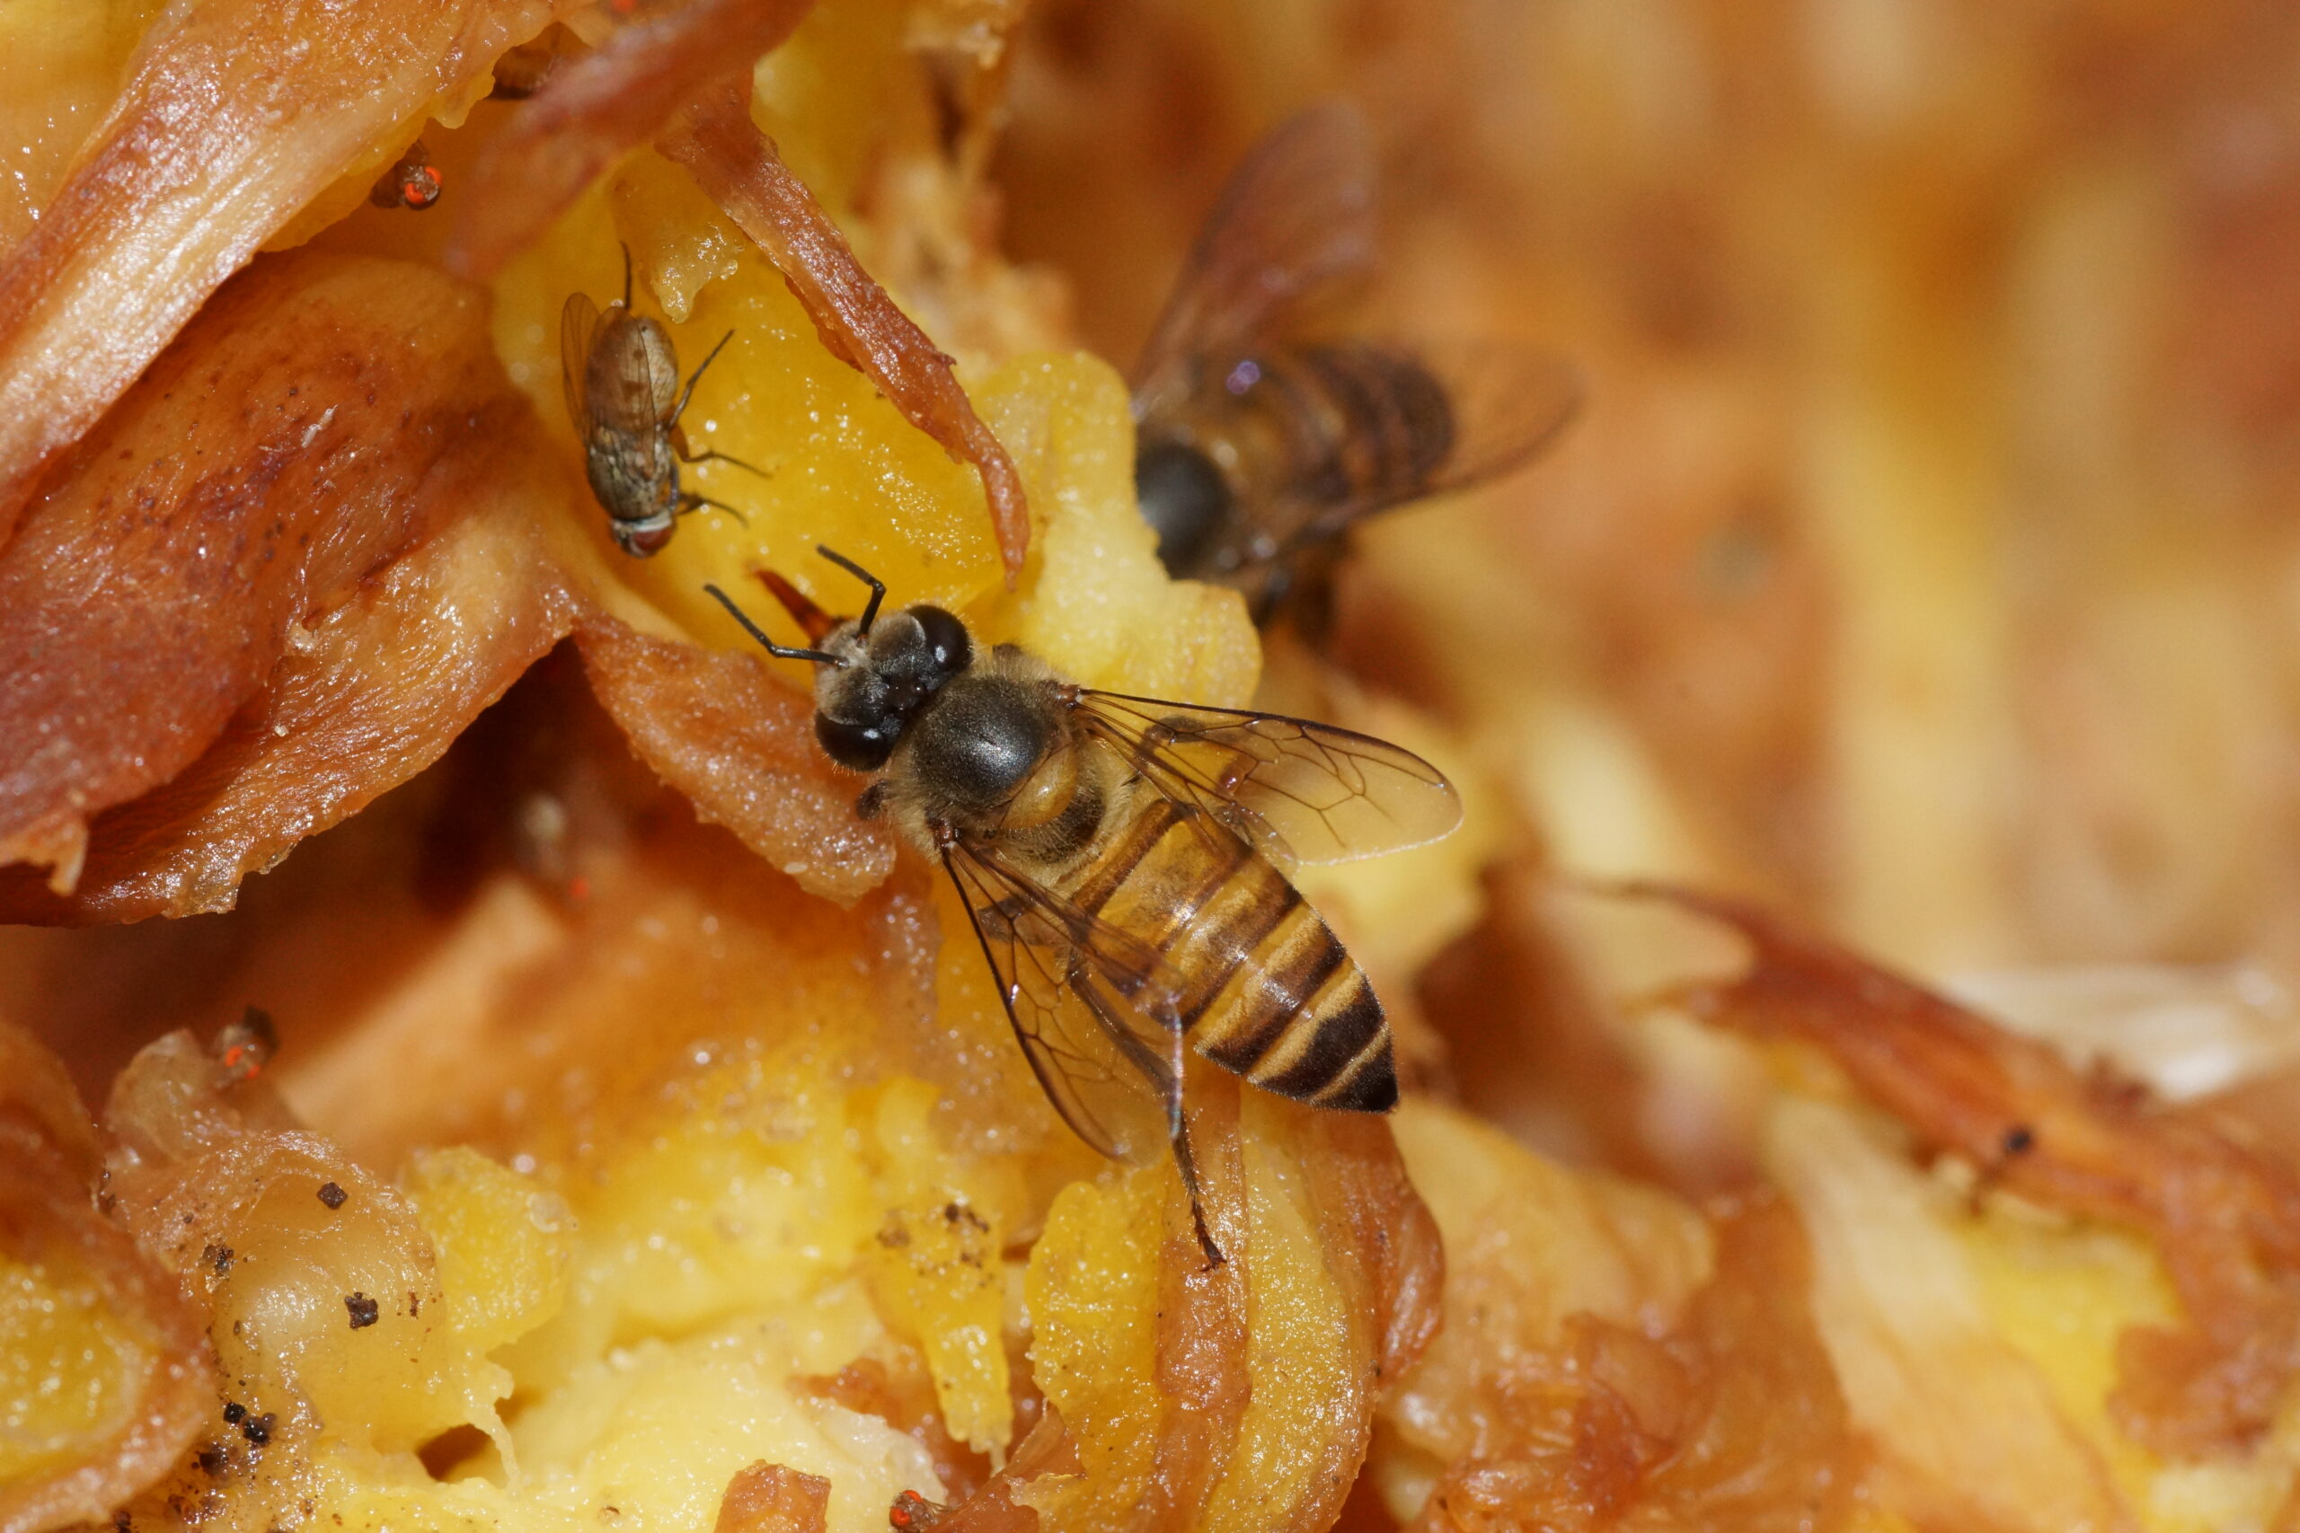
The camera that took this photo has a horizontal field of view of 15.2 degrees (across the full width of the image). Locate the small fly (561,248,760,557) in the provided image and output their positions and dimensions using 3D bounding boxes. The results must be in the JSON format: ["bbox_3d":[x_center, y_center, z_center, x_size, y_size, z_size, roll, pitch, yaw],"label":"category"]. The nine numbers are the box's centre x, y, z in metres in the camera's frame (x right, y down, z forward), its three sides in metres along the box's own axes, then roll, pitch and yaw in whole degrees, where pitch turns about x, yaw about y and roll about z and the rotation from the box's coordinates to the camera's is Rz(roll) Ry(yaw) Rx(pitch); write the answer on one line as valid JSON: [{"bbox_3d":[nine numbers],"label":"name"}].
[{"bbox_3d":[-0.009,-0.007,0.159,0.003,0.006,0.002,2,13,28],"label":"small fly"}]

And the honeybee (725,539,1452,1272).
[{"bbox_3d":[-0.001,0.001,0.158,0.016,0.005,0.010,38,82,1],"label":"honeybee"}]

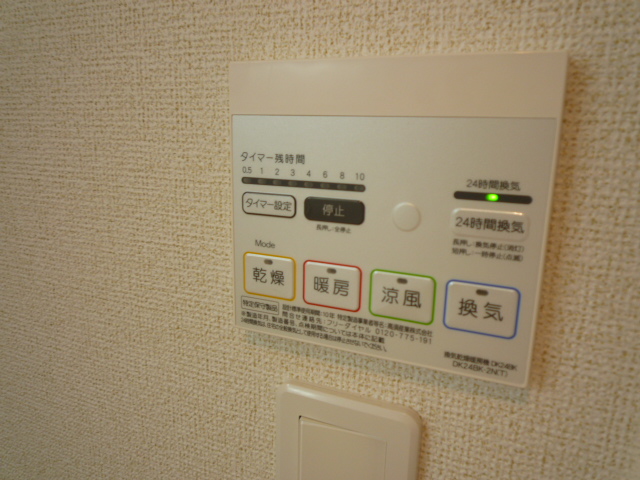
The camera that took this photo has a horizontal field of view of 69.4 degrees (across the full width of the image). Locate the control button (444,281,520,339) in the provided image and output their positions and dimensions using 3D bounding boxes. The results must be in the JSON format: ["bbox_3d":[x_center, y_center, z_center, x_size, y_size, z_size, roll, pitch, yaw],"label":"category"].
[{"bbox_3d":[0.060,0.026,0.173,0.026,0.019,0.005,7,14,22],"label":"control button"}]

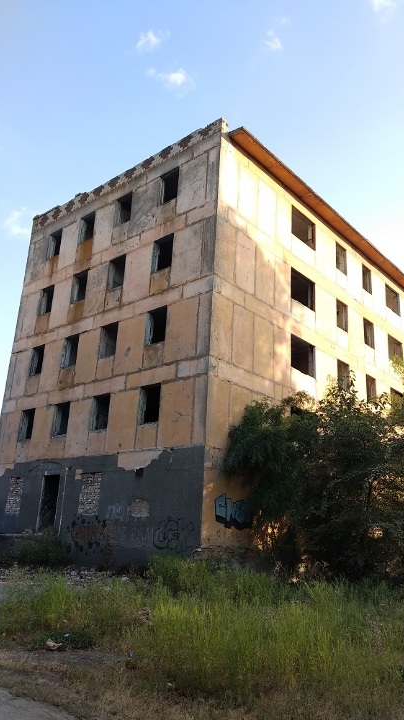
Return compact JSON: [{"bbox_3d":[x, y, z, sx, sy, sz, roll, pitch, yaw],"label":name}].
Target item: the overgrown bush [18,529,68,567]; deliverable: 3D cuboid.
[{"bbox_3d":[-5.635,6.663,19.167,2.000,1.420,1.500,-12,-23,40],"label":"overgrown bush"}]

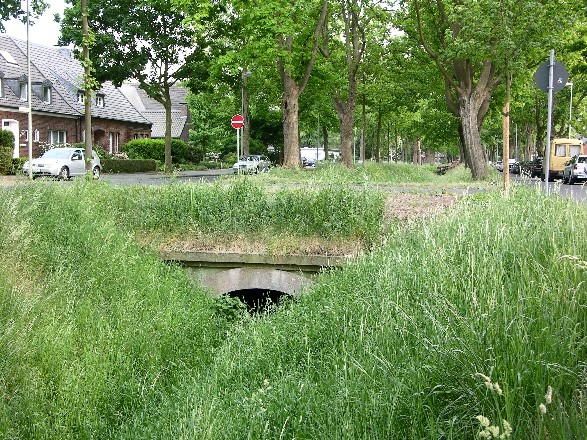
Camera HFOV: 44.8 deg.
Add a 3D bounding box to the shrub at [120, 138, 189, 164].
[{"bbox_3d":[-10.004,-4.725,52.000,4.000,2.300,3.200,1,5,13],"label":"shrub"}]

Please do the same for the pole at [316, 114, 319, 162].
[{"bbox_3d":[2.696,-8.763,80.000,0.150,6.300,0.150,1,5,13],"label":"pole"}]

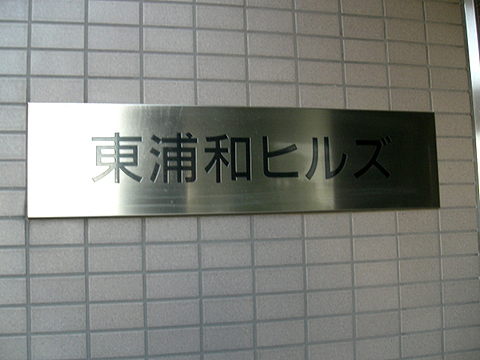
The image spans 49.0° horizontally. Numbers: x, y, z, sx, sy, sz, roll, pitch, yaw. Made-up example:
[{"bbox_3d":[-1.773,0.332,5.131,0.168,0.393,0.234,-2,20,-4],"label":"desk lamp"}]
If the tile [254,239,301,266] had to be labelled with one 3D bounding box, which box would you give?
[{"bbox_3d":[0.072,0.137,0.998,0.095,0.045,0.009,-1,-5,-13],"label":"tile"}]

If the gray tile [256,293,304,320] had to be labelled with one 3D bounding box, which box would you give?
[{"bbox_3d":[0.075,0.237,0.990,0.095,0.045,0.009,-1,-5,-13],"label":"gray tile"}]

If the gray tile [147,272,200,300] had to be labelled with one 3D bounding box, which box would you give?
[{"bbox_3d":[-0.123,0.188,0.946,0.095,0.045,0.010,-1,-5,-14],"label":"gray tile"}]

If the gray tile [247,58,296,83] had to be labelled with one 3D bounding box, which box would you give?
[{"bbox_3d":[0.062,-0.213,1.027,0.095,0.045,0.008,0,-5,-13],"label":"gray tile"}]

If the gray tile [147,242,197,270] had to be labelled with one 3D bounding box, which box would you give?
[{"bbox_3d":[-0.122,0.138,0.952,0.095,0.045,0.009,-1,-5,-13],"label":"gray tile"}]

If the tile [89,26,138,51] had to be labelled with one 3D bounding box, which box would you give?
[{"bbox_3d":[-0.230,-0.258,0.961,0.095,0.045,0.008,0,-5,-13],"label":"tile"}]

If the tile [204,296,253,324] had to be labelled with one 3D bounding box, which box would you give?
[{"bbox_3d":[-0.024,0.236,0.966,0.095,0.045,0.010,-1,-5,-14],"label":"tile"}]

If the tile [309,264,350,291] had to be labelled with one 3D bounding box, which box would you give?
[{"bbox_3d":[0.169,0.185,1.017,0.095,0.045,0.010,-1,-5,-14],"label":"tile"}]

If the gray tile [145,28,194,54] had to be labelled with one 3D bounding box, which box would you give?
[{"bbox_3d":[-0.135,-0.259,0.982,0.095,0.045,0.010,-1,-5,-14],"label":"gray tile"}]

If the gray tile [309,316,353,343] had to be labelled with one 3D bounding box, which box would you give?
[{"bbox_3d":[0.171,0.283,1.009,0.095,0.045,0.010,-1,-5,-14],"label":"gray tile"}]

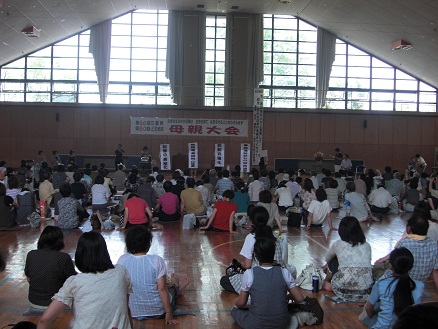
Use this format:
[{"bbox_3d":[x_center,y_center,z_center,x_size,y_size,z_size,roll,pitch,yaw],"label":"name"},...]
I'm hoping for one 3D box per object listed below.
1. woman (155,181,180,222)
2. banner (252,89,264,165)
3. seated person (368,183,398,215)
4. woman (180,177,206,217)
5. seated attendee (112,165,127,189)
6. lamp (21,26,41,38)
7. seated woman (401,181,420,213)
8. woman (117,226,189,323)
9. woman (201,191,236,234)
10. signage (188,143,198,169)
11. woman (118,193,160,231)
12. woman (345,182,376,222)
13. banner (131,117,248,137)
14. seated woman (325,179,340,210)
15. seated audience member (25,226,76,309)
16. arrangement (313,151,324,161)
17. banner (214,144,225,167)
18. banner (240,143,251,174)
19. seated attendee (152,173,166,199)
[{"bbox_3d":[-1.060,0.748,12.156,0.600,0.810,0.700,1,2,-5],"label":"woman"},{"bbox_3d":[2.330,-2.264,34.980,0.580,4.600,0.040,1,1,-4],"label":"banner"},{"bbox_3d":[3.923,0.781,14.087,0.660,0.770,0.700,1,2,-2],"label":"seated person"},{"bbox_3d":[-0.560,0.725,12.902,0.560,0.830,0.700,1,2,-4],"label":"woman"},{"bbox_3d":[-3.579,0.454,21.076,0.520,0.860,0.700,1,2,-4],"label":"seated attendee"},{"bbox_3d":[-9.147,-6.428,28.217,0.560,0.290,1.150,1,2,-4],"label":"lamp"},{"bbox_3d":[4.707,0.753,14.597,0.500,0.820,0.650,0,2,-18],"label":"seated woman"},{"bbox_3d":[-0.596,0.920,5.220,0.620,0.760,0.900,1,1,6],"label":"woman"},{"bbox_3d":[0.009,0.830,10.450,0.660,0.720,0.880,1,1,-12],"label":"woman"},{"bbox_3d":[-1.338,-0.455,30.800,0.480,1.350,0.040,1,1,-4],"label":"signage"},{"bbox_3d":[-1.507,0.839,10.999,0.720,0.680,0.950,1,2,-4],"label":"woman"},{"bbox_3d":[2.971,0.782,12.482,0.620,0.830,0.700,0,2,-10],"label":"woman"},{"bbox_3d":[-1.762,-2.243,35.016,7.050,1.060,0.040,1,1,-4],"label":"banner"},{"bbox_3d":[2.875,0.761,14.750,0.500,0.760,0.700,1,1,-9],"label":"seated woman"},{"bbox_3d":[-1.570,0.938,5.538,0.500,0.770,0.720,1,2,-1],"label":"seated audience member"},{"bbox_3d":[5.678,-0.457,33.300,0.630,0.530,0.580,1,1,-4],"label":"arrangement"},{"bbox_3d":[0.050,-0.419,27.772,0.431,1.078,0.030,1,2,-4],"label":"banner"},{"bbox_3d":[1.419,-0.326,30.600,0.490,1.500,0.040,1,1,-4],"label":"banner"},{"bbox_3d":[-1.661,0.644,16.400,0.500,0.760,0.700,1,1,-4],"label":"seated attendee"}]

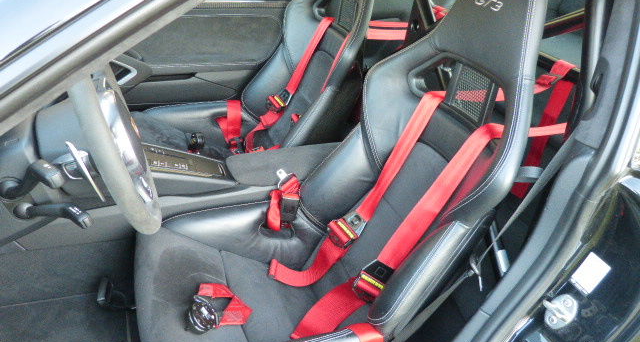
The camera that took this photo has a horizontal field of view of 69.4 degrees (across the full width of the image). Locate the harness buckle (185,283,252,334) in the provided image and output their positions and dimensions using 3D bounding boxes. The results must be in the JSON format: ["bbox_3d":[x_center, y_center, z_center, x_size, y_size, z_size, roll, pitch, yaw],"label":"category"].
[{"bbox_3d":[-0.257,0.333,1.153,0.150,0.055,0.125,-11,36,-18],"label":"harness buckle"}]

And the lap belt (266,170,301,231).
[{"bbox_3d":[-0.108,0.088,1.254,0.085,0.175,0.065,-7,33,-19],"label":"lap belt"}]

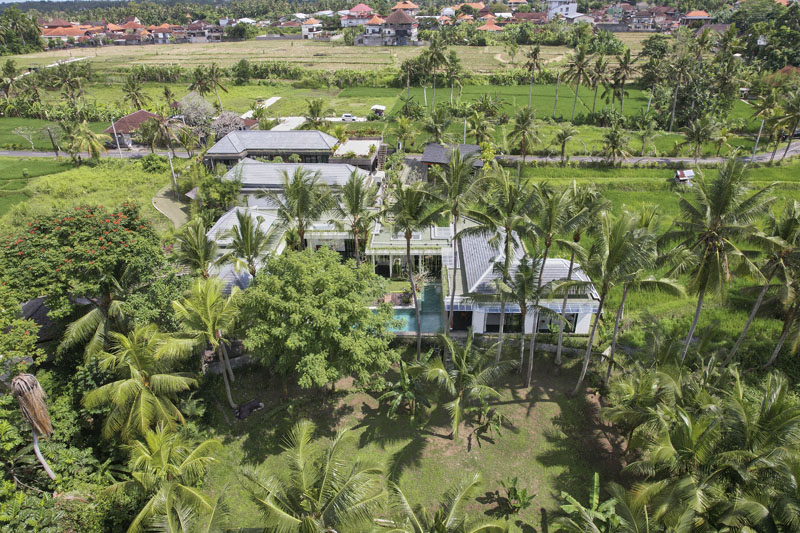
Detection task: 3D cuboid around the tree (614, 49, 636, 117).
[{"bbox_3d":[53.630,-43.053,116.551,5.500,15.500,5.500,-1,29,0],"label":"tree"}]

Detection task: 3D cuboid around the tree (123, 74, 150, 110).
[{"bbox_3d":[-70.630,-45.480,131.910,7.790,11.860,7.790,0,27,0],"label":"tree"}]

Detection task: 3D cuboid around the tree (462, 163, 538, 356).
[{"bbox_3d":[8.411,0.636,39.411,5.900,17.800,5.900,-1,29,0],"label":"tree"}]

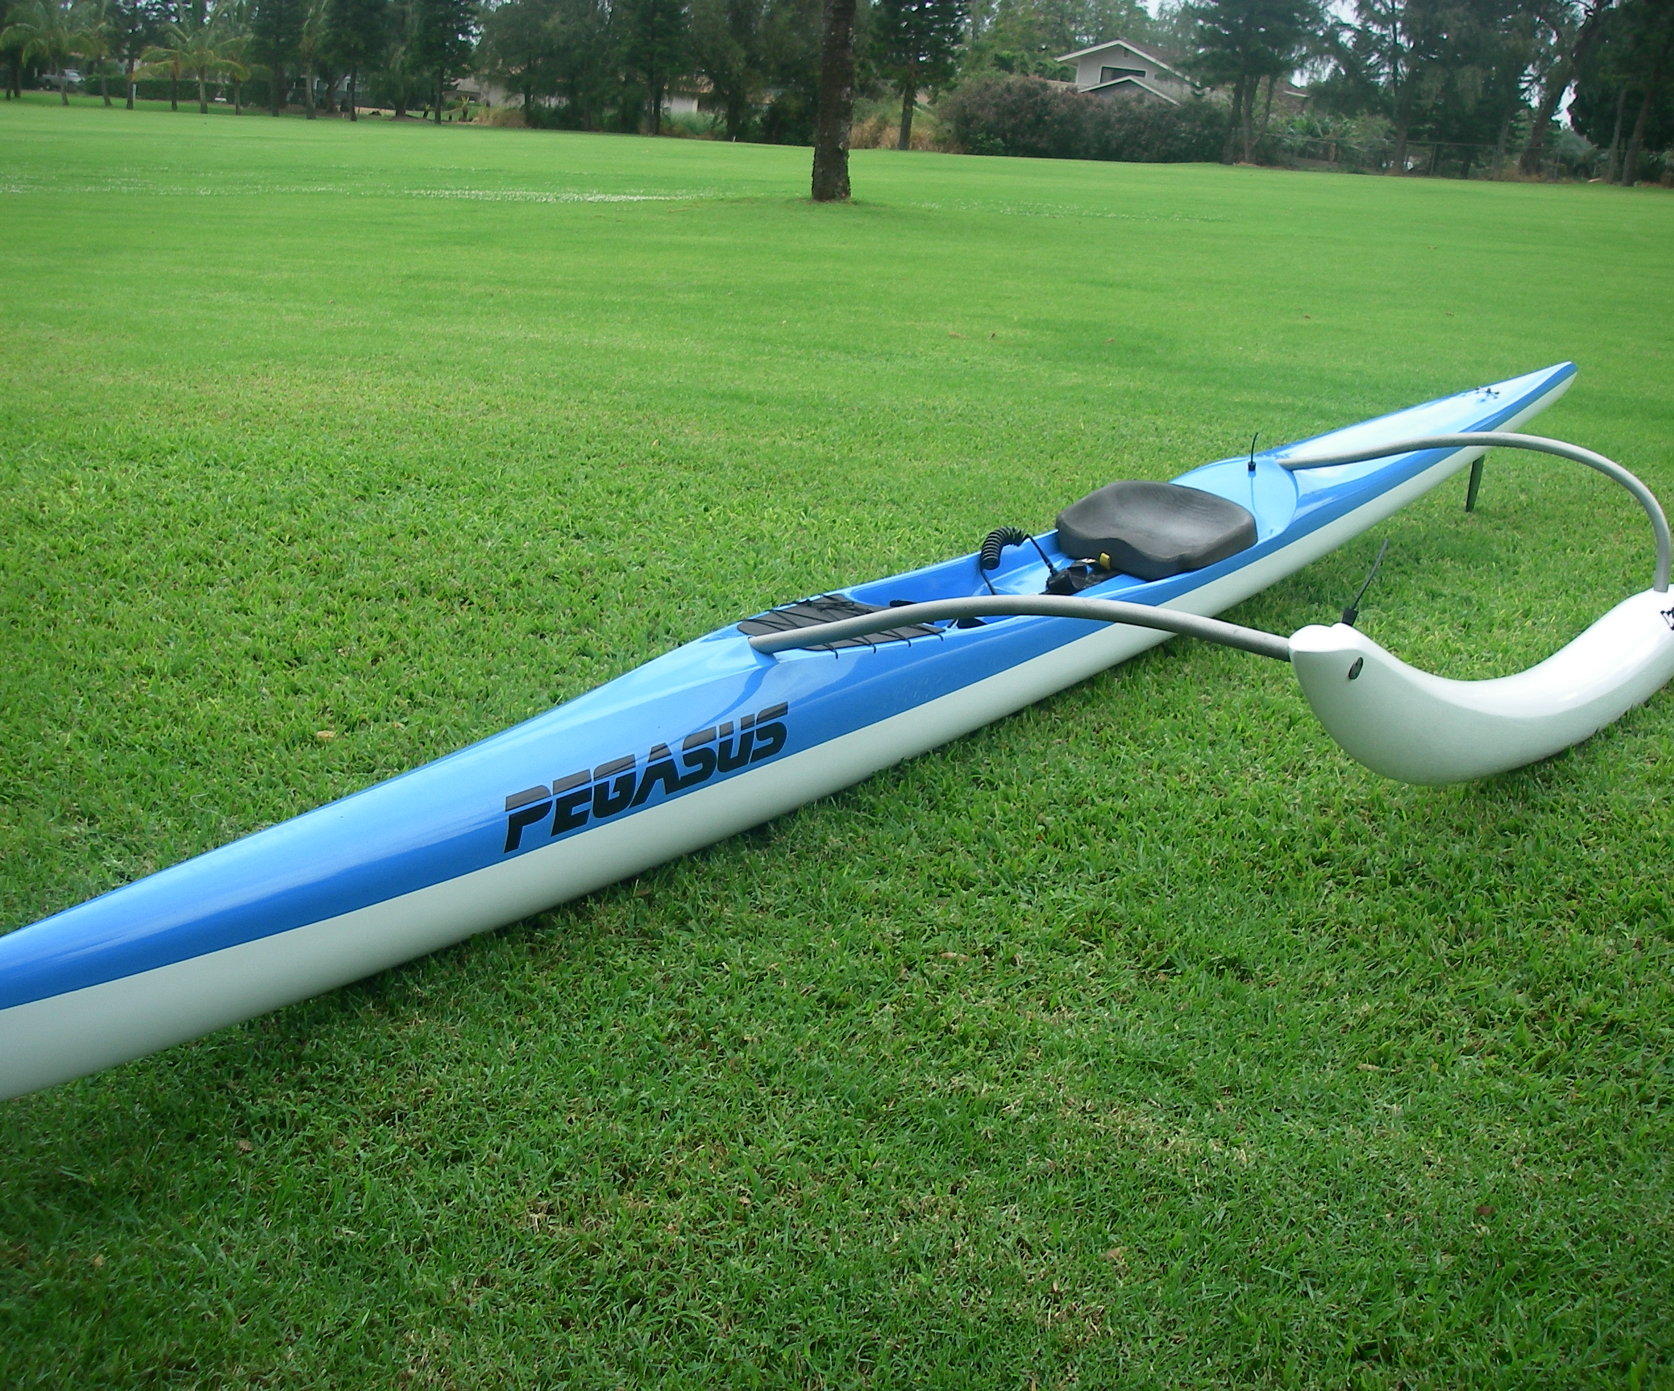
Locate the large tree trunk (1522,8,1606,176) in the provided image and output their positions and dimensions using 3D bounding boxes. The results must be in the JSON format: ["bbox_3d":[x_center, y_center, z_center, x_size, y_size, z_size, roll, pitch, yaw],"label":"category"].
[{"bbox_3d":[30.633,-25.492,86.000,2.400,6.679,1.300,8,17,17],"label":"large tree trunk"}]

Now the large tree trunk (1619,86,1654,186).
[{"bbox_3d":[31.007,-21.702,79.000,0.750,3.713,0.500,9,17,19],"label":"large tree trunk"}]

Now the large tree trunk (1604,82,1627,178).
[{"bbox_3d":[31.750,-23.038,83.000,0.450,3.788,0.450,8,17,19],"label":"large tree trunk"}]

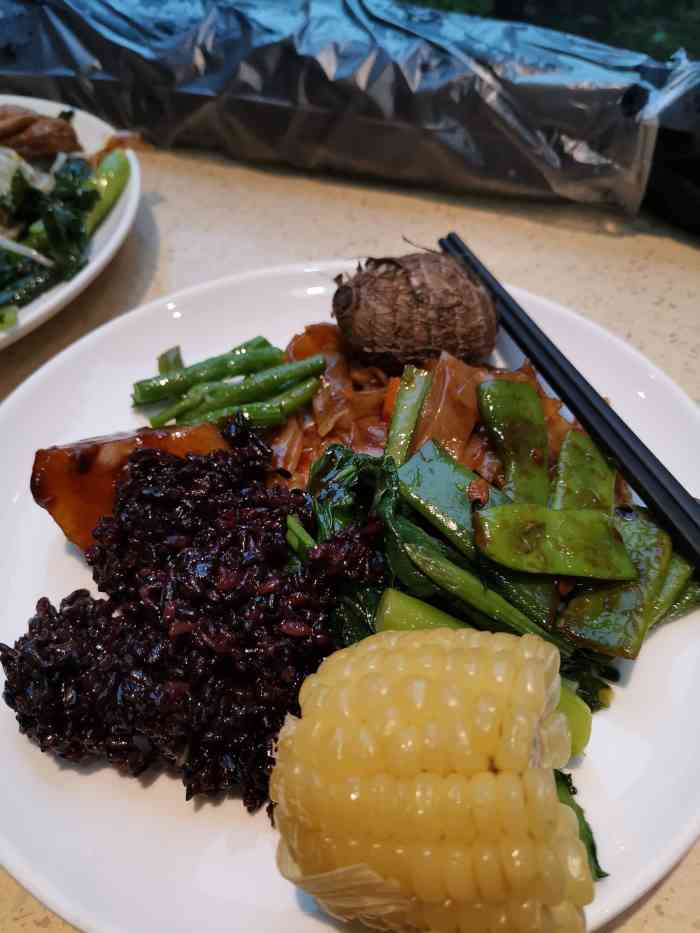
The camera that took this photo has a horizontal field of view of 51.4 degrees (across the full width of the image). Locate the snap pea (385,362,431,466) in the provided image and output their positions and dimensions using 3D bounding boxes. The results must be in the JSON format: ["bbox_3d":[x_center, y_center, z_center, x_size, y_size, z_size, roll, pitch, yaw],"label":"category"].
[{"bbox_3d":[0.018,-0.016,0.234,0.009,0.008,0.042,10,51,10],"label":"snap pea"}]

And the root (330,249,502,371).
[{"bbox_3d":[0.023,-0.055,0.259,0.056,0.040,0.041,-6,50,-4],"label":"root"}]

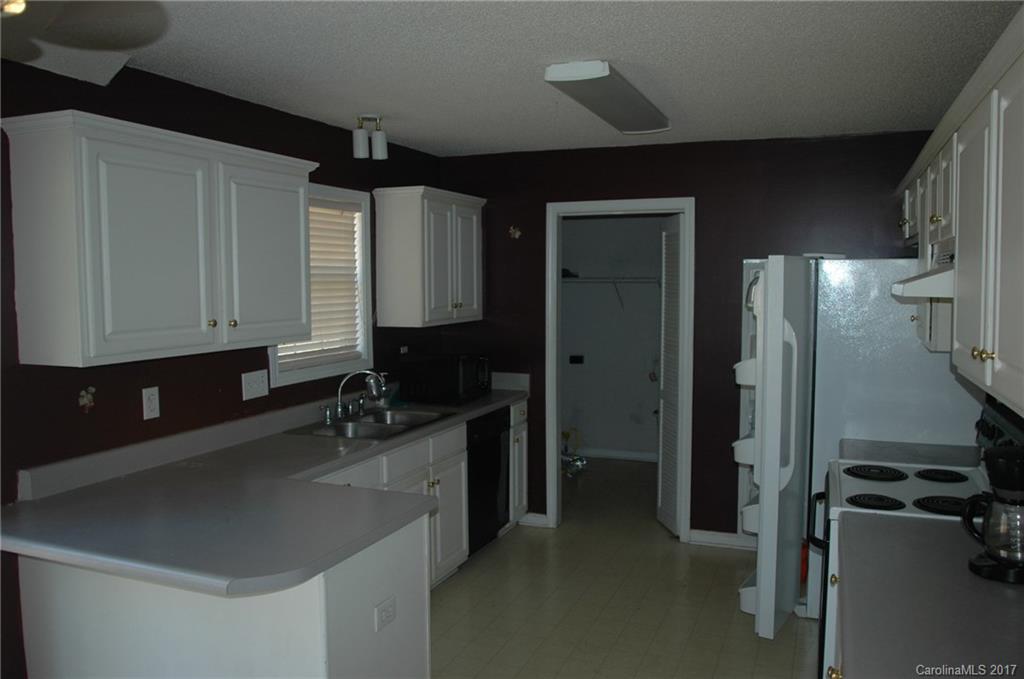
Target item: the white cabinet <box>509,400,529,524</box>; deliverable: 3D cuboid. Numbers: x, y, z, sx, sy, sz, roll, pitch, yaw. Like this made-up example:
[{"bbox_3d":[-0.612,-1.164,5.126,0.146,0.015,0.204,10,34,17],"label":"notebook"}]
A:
[{"bbox_3d":[-0.240,0.809,5.119,0.620,0.865,0.300,2,5,23],"label":"white cabinet"}]

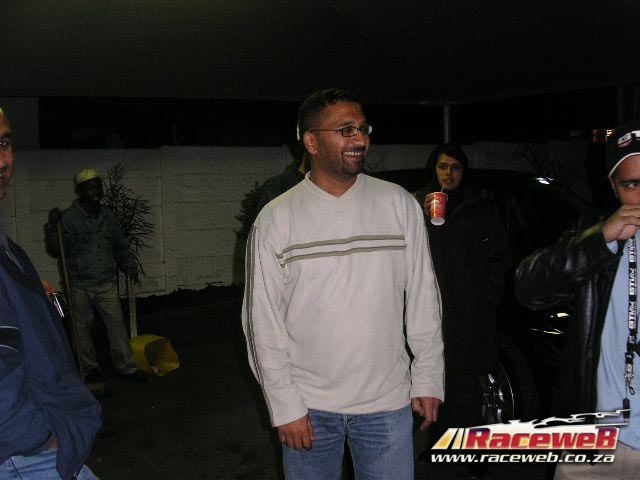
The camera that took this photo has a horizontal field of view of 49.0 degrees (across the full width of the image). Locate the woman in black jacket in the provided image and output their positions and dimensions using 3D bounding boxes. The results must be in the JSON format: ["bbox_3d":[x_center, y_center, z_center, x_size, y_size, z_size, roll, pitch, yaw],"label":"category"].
[{"bbox_3d":[0.715,0.338,3.446,0.500,1.620,0.380,-1,3,17],"label":"woman in black jacket"}]

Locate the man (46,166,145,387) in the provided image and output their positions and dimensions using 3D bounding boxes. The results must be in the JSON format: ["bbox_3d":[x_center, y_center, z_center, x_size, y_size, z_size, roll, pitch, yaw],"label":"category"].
[{"bbox_3d":[-1.800,0.286,5.621,0.720,1.690,0.450,-3,3,-14],"label":"man"}]

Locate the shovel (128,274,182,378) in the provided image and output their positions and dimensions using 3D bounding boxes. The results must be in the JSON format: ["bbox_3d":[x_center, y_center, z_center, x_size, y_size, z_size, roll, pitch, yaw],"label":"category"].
[{"bbox_3d":[-1.362,0.693,5.805,0.380,0.820,0.330,-1,4,29],"label":"shovel"}]

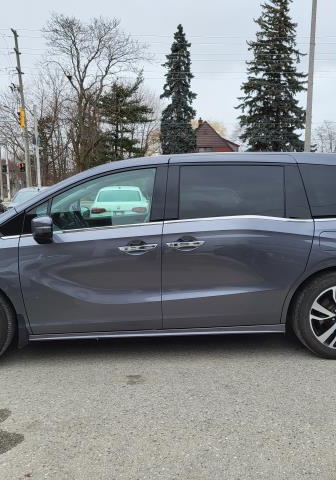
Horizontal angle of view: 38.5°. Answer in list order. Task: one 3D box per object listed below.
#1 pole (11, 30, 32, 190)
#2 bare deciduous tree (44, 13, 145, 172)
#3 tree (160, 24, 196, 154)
[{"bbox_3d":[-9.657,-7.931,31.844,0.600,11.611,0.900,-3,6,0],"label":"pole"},{"bbox_3d":[-6.055,-11.077,41.112,9.087,15.685,8.632,-1,6,0],"label":"bare deciduous tree"},{"bbox_3d":[0.940,-11.055,41.996,3.300,15.000,3.300,-1,7,0],"label":"tree"}]

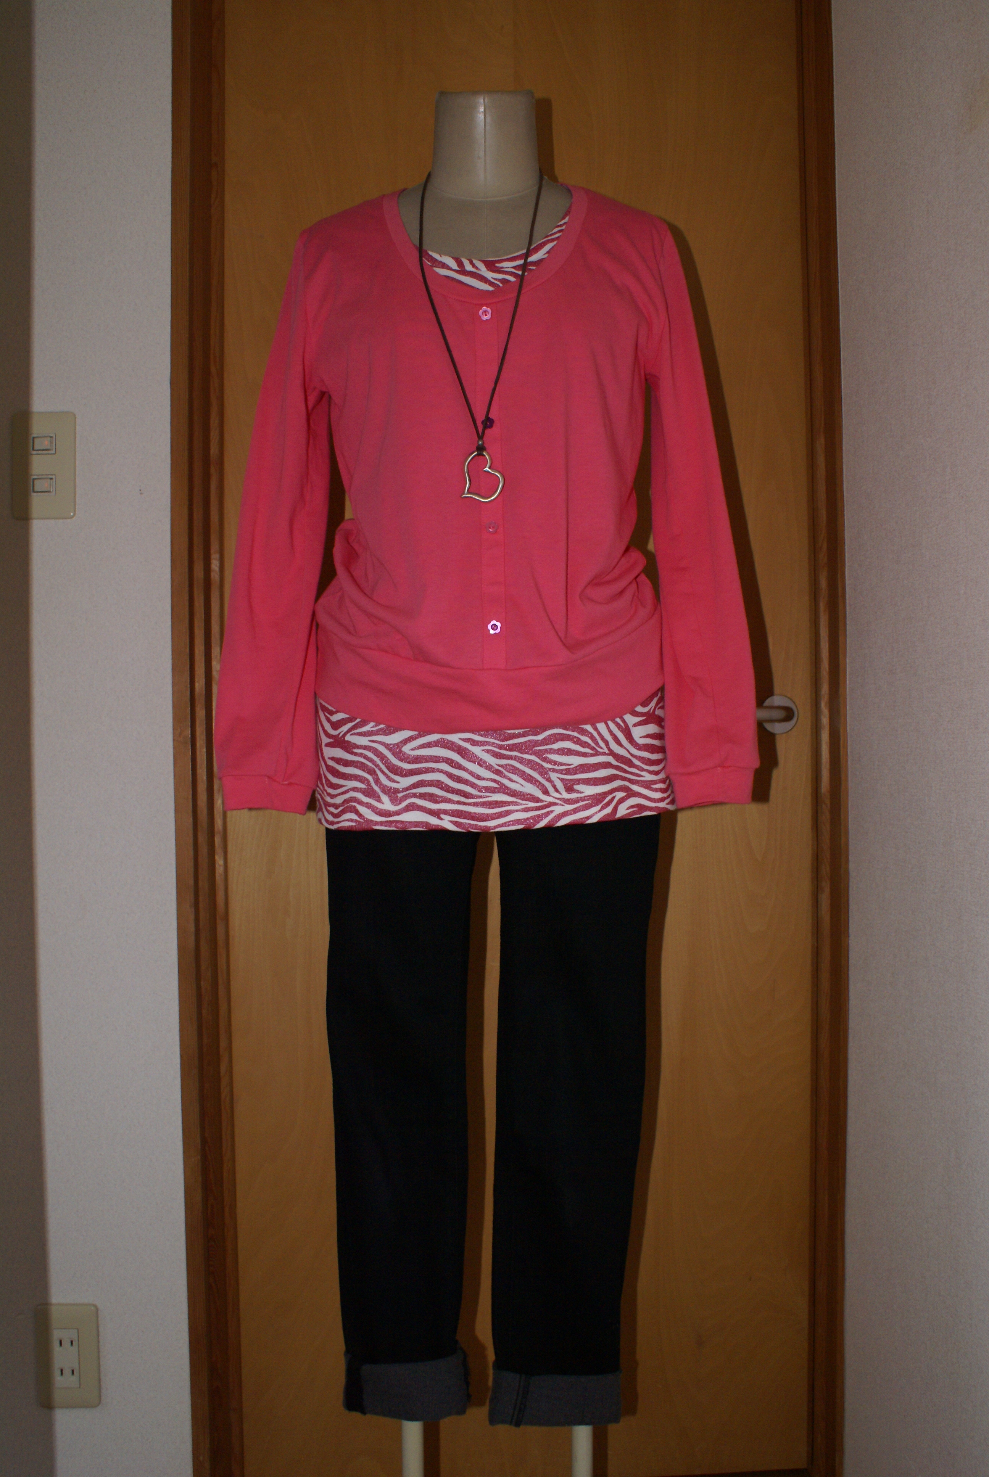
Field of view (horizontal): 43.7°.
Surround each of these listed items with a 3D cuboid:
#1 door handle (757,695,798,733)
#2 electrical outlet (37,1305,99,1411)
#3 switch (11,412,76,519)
[{"bbox_3d":[0.297,-0.029,1.455,0.135,0.048,0.060,-1,1,0],"label":"door handle"},{"bbox_3d":[-0.479,0.694,1.385,0.071,0.120,0.010,-1,1,0],"label":"electrical outlet"},{"bbox_3d":[-0.503,-0.305,1.378,0.071,0.120,0.010,-1,1,0],"label":"switch"}]

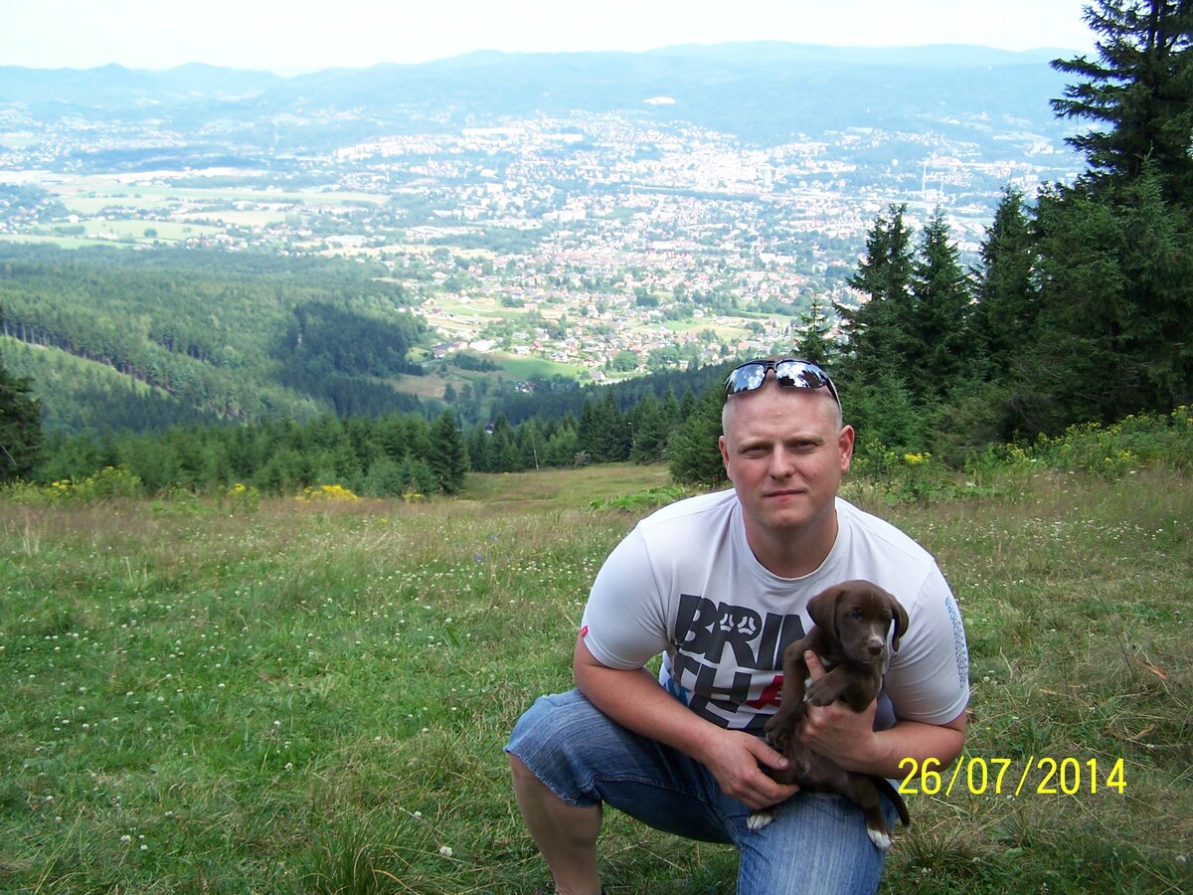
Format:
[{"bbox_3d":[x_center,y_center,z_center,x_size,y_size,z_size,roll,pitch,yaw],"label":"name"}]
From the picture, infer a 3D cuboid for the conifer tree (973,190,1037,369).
[{"bbox_3d":[9.822,-3.242,32.108,2.400,6.170,2.400,0,17,0],"label":"conifer tree"}]

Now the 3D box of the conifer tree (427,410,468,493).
[{"bbox_3d":[-8.125,0.297,72.295,2.300,4.880,2.300,0,17,0],"label":"conifer tree"}]

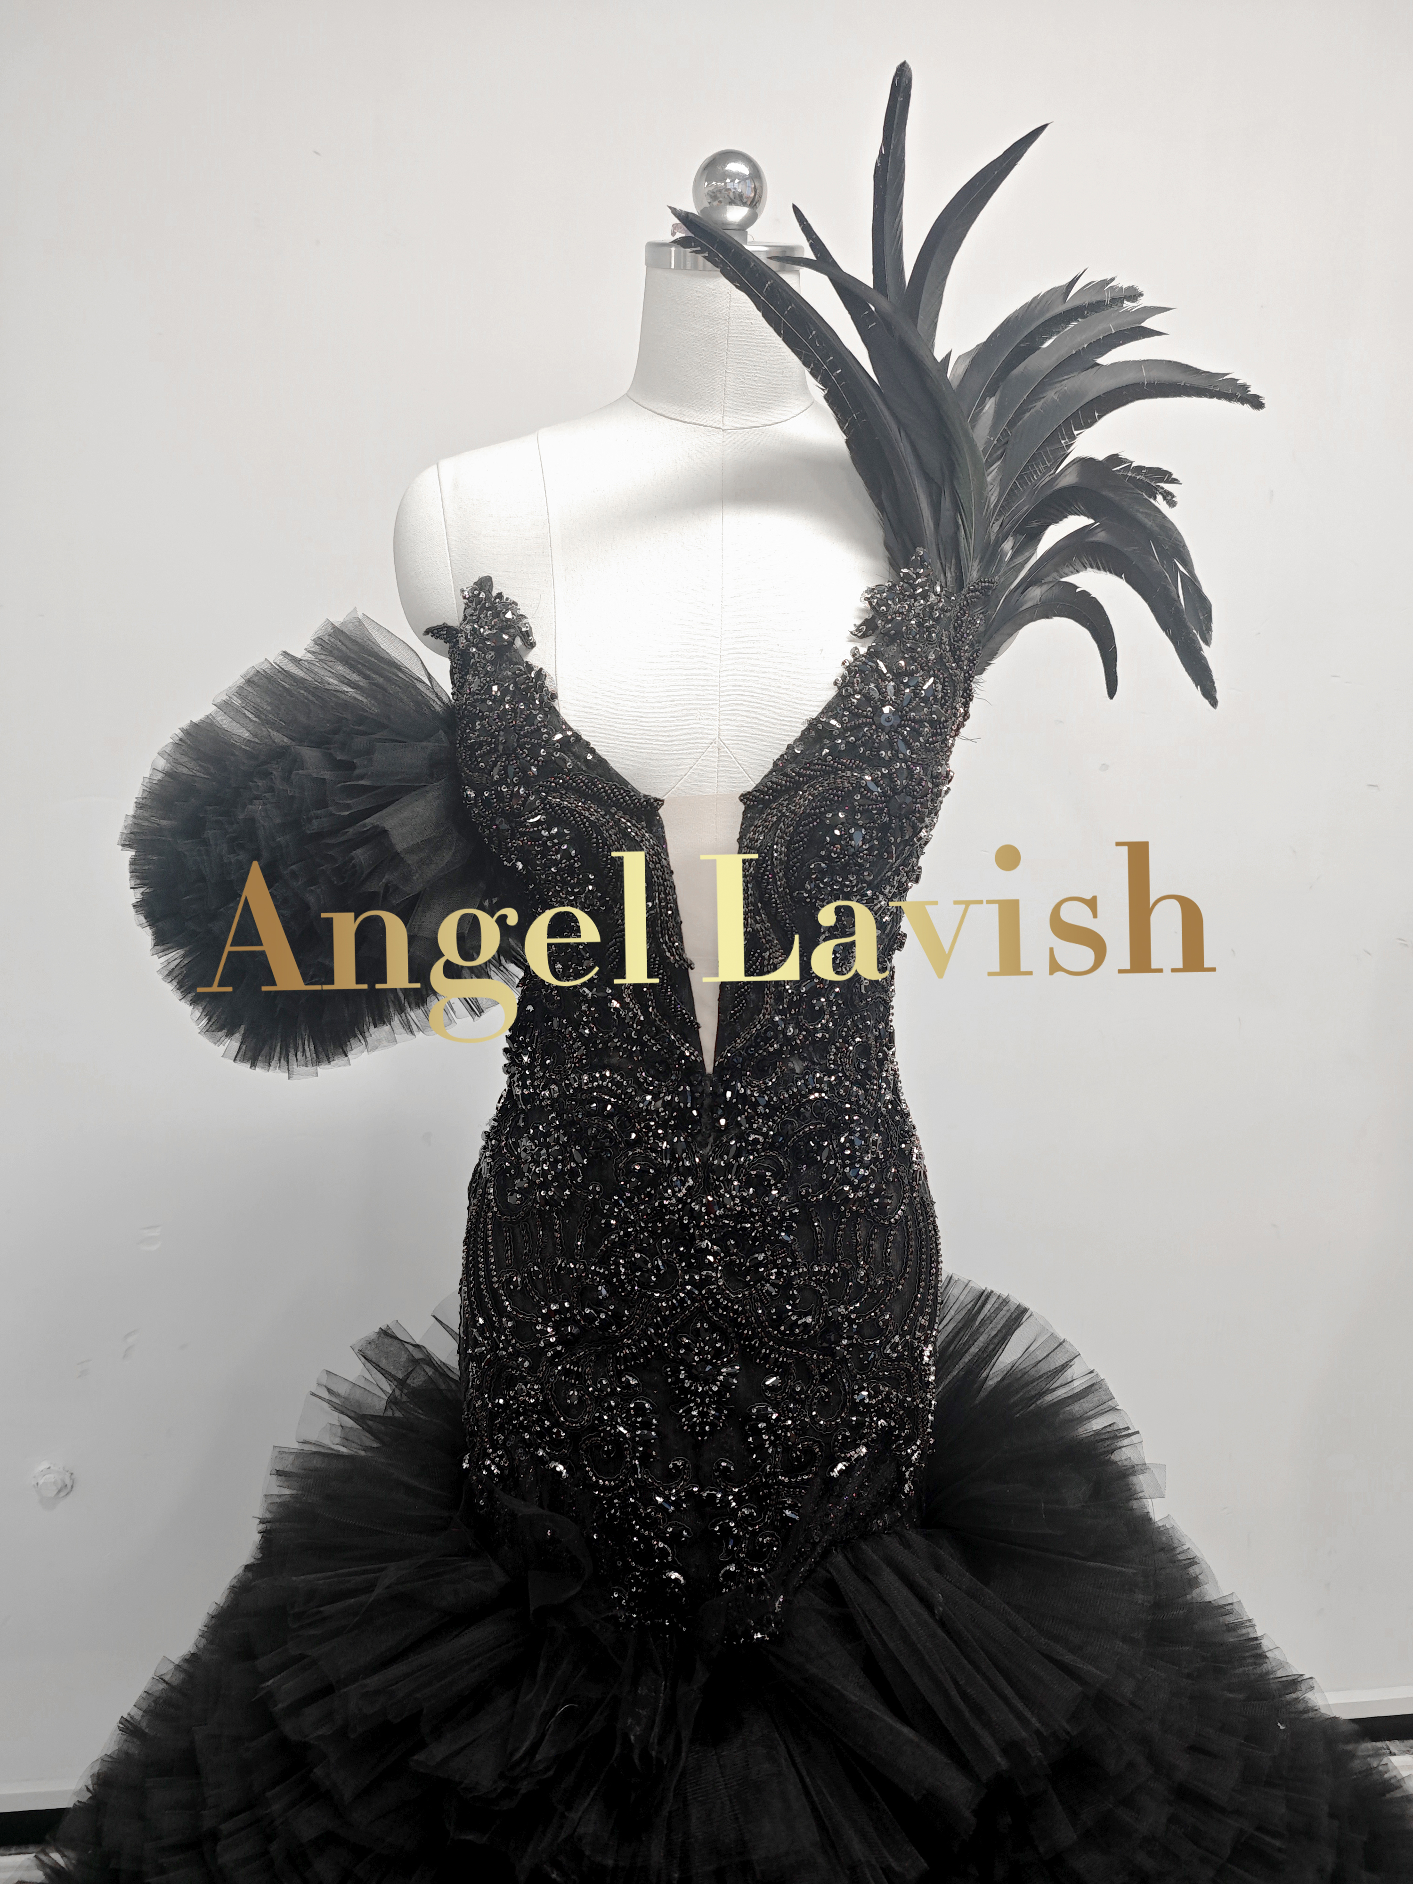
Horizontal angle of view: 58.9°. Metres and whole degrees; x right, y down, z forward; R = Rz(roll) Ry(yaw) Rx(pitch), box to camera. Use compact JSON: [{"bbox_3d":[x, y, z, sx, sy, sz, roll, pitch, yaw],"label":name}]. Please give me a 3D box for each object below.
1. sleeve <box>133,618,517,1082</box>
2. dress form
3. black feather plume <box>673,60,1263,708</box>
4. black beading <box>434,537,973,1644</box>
[{"bbox_3d":[-0.266,-0.067,0.864,0.280,0.310,0.280,1,11,0],"label":"sleeve"},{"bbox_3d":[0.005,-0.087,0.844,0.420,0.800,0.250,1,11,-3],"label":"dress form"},{"bbox_3d":[0.167,-0.348,0.802,0.378,0.380,0.200,1,13,0],"label":"black feather plume"},{"bbox_3d":[-0.005,0.104,0.851,0.370,0.690,0.250,1,11,-3],"label":"black beading"}]

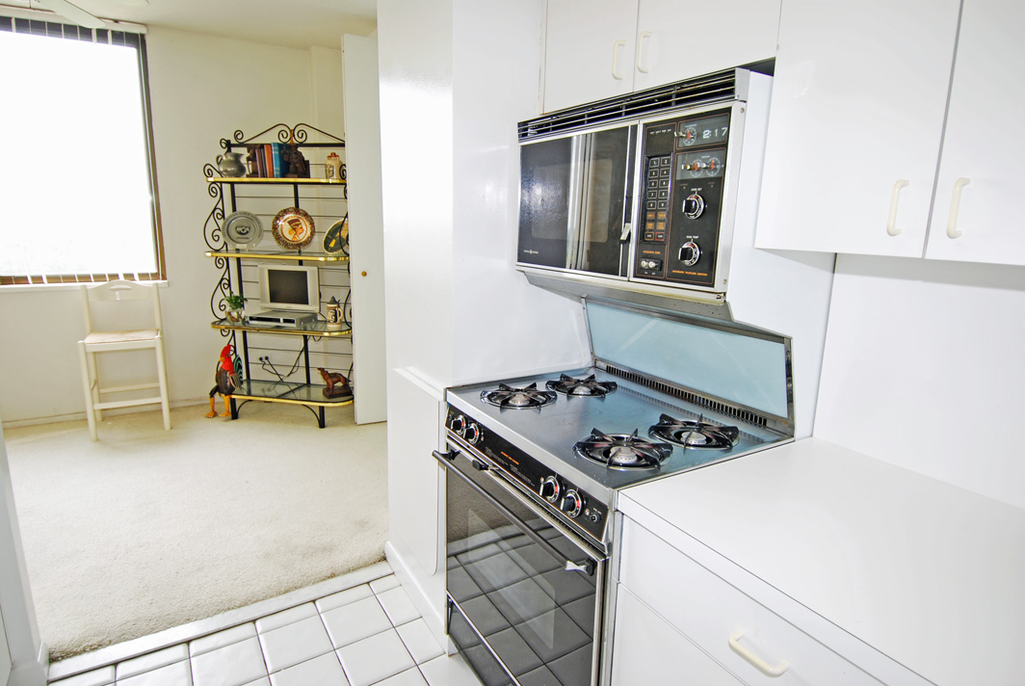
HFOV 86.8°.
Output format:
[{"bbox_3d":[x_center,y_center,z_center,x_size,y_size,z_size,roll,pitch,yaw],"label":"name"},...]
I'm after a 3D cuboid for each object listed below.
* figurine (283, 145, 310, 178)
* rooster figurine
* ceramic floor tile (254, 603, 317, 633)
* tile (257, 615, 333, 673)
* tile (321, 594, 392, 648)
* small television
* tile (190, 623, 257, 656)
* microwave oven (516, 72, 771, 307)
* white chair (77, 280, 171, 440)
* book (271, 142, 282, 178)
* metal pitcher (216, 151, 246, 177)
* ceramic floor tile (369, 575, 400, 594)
[{"bbox_3d":[-1.451,-1.202,3.623,0.115,0.232,0.140,4,12,10],"label":"figurine"},{"bbox_3d":[-2.081,0.268,3.920,0.155,0.510,0.215,7,13,25],"label":"rooster figurine"},{"bbox_3d":[-0.819,1.008,1.978,0.204,0.010,0.074,-6,14,-31],"label":"ceramic floor tile"},{"bbox_3d":[-0.740,1.028,1.856,0.203,0.010,0.206,-6,14,-32],"label":"tile"},{"bbox_3d":[-0.567,1.016,1.973,0.207,0.010,0.202,-6,14,-31],"label":"tile"},{"bbox_3d":[-1.575,-0.385,3.879,0.460,0.330,0.080,4,12,10],"label":"small television"},{"bbox_3d":[-0.990,1.019,1.866,0.203,0.010,0.078,-6,14,-32],"label":"tile"},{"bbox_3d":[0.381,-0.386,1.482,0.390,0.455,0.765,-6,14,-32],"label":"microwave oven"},{"bbox_3d":[-2.613,0.084,3.660,0.445,0.975,0.470,-5,14,-29],"label":"white chair"},{"bbox_3d":[-1.745,-1.372,4.080,0.055,0.250,0.175,4,12,9],"label":"book"},{"bbox_3d":[-2.114,-1.339,4.070,0.205,0.192,0.175,4,12,9],"label":"metal pitcher"},{"bbox_3d":[-0.510,0.974,2.176,0.107,0.010,0.082,-6,14,-31],"label":"ceramic floor tile"}]

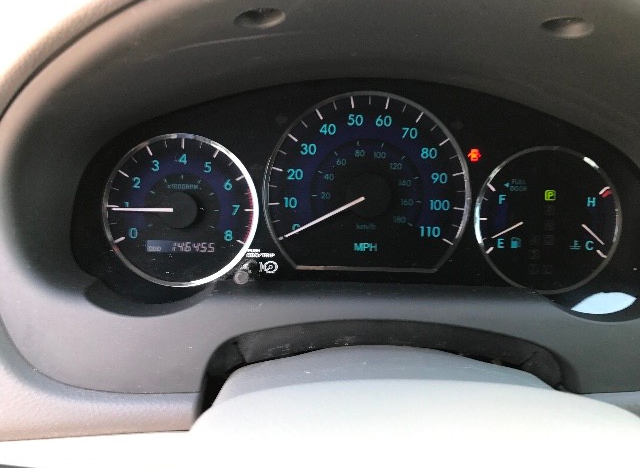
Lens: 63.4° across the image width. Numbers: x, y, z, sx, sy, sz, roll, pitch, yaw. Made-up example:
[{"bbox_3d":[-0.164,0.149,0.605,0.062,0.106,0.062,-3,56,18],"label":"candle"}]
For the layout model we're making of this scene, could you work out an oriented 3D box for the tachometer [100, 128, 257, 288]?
[{"bbox_3d":[-0.092,-0.016,0.347,0.102,0.102,0.018,1,-1,-3],"label":"tachometer"}]

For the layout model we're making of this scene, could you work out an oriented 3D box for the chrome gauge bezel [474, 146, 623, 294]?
[{"bbox_3d":[0.157,-0.010,0.359,0.102,0.102,0.018,1,-1,-3],"label":"chrome gauge bezel"}]

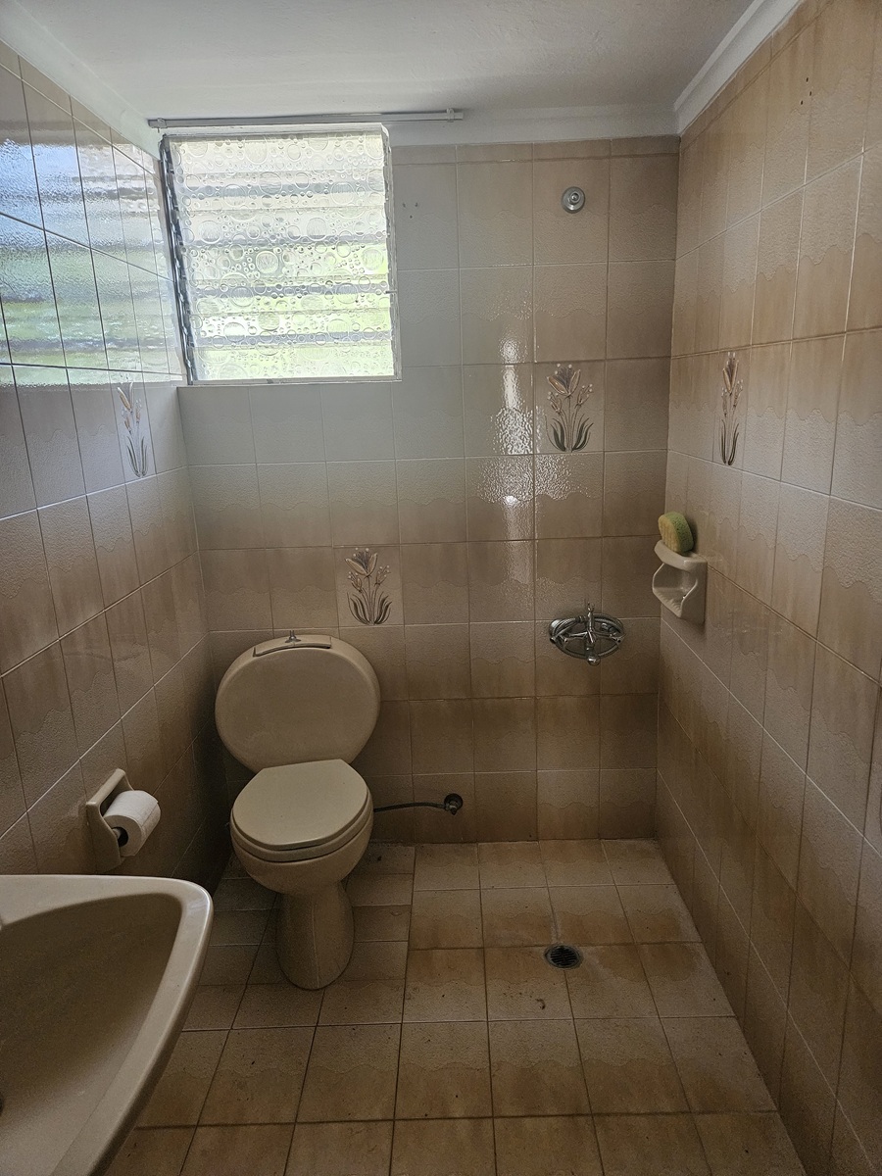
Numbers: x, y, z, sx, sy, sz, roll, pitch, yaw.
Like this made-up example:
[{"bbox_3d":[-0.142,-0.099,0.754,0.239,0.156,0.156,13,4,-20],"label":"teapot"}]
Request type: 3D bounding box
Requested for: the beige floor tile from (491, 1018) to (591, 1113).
[{"bbox_3d":[0.210,1.055,1.722,0.199,0.010,0.249,-2,14,1],"label":"beige floor tile"}]

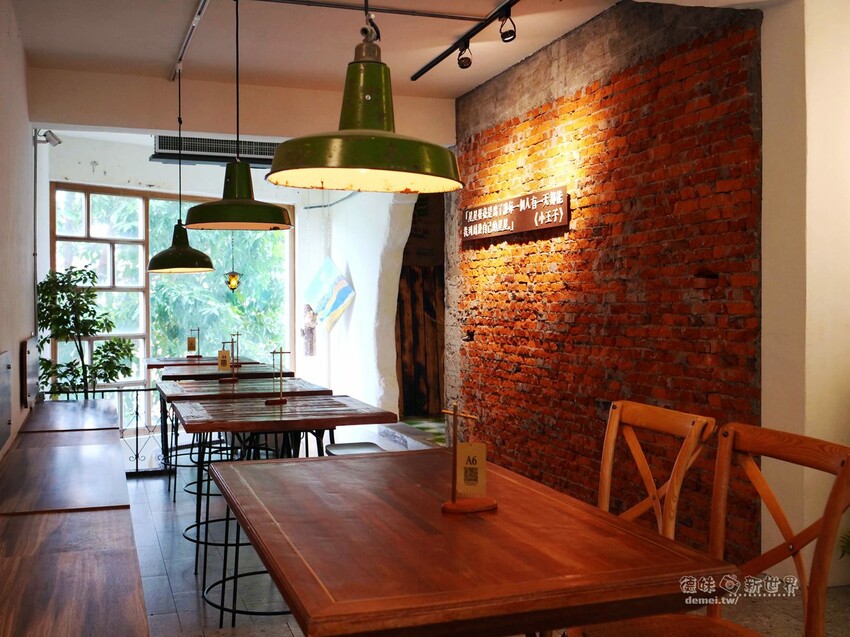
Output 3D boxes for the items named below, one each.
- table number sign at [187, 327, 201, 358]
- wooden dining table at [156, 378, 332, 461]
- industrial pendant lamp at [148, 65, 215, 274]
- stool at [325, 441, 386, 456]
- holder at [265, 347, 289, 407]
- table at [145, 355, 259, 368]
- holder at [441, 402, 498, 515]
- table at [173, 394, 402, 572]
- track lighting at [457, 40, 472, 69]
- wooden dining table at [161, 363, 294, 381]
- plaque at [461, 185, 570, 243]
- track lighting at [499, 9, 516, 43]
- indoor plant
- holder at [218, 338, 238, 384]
[{"bbox_3d":[-1.548,0.165,6.262,0.100,0.210,0.055,-1,1,-19],"label":"table number sign"},{"bbox_3d":[-0.894,0.774,4.544,0.745,0.880,0.740,-1,1,-19],"label":"wooden dining table"},{"bbox_3d":[-1.780,-1.075,6.790,0.460,1.480,0.460,-1,1,-19],"label":"industrial pendant lamp"},{"bbox_3d":[-0.381,0.991,5.091,0.360,0.570,0.410,-1,1,-19],"label":"stool"},{"bbox_3d":[-0.564,0.222,3.561,0.105,0.215,0.055,-1,1,-19],"label":"holder"},{"bbox_3d":[-1.603,0.738,6.617,0.745,0.880,0.745,-1,1,-19],"label":"table"},{"bbox_3d":[0.088,0.277,1.846,0.108,0.206,0.055,-1,1,-14],"label":"holder"},{"bbox_3d":[-0.580,0.788,3.686,0.755,0.880,0.715,-1,1,-19],"label":"table"},{"bbox_3d":[0.258,-1.724,6.092,0.098,0.170,0.098,-1,1,-19],"label":"track lighting"},{"bbox_3d":[-1.144,0.716,5.265,0.693,0.850,0.632,-1,1,-19],"label":"wooden dining table"},{"bbox_3d":[0.619,-0.739,6.759,0.035,0.245,1.823,-1,1,-19],"label":"plaque"},{"bbox_3d":[0.442,-1.571,5.000,0.085,0.170,0.080,-1,1,-39],"label":"track lighting"},{"bbox_3d":[-2.856,0.324,7.803,0.850,1.550,0.820,-1,1,-19],"label":"indoor plant"},{"bbox_3d":[-1.005,0.217,4.778,0.115,0.225,0.060,-1,1,-22],"label":"holder"}]

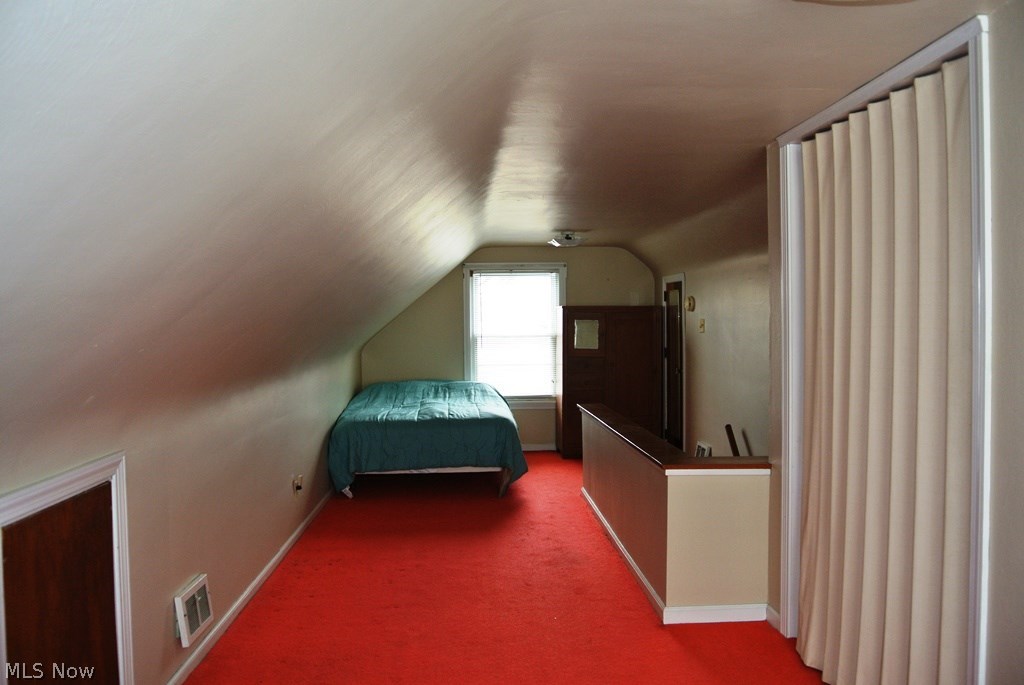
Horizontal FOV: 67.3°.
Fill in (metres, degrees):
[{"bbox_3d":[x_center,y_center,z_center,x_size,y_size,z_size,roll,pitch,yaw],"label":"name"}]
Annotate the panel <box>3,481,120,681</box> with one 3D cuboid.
[{"bbox_3d":[-1.273,0.865,2.174,0.030,0.840,0.570,0,1,-3],"label":"panel"}]

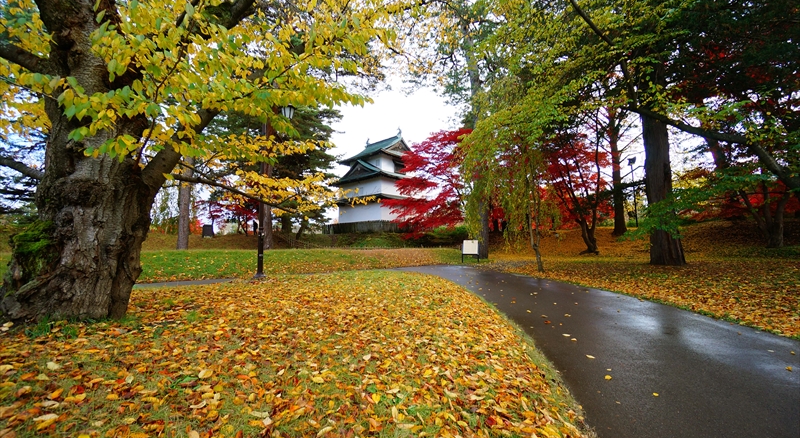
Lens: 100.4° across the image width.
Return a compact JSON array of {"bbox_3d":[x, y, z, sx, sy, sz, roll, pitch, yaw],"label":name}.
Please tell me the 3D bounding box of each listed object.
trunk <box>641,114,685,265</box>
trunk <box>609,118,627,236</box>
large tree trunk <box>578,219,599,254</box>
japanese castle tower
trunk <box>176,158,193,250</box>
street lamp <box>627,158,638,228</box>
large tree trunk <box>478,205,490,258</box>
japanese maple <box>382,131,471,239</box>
[{"bbox_3d":[10.018,-1.049,12.763,1.100,5.548,1.100,-4,-7,38],"label":"trunk"},{"bbox_3d":[13.635,-2.645,20.858,0.650,7.313,0.650,-4,-7,33],"label":"trunk"},{"bbox_3d":[8.923,0.839,15.793,0.750,1.581,0.600,0,-6,0],"label":"large tree trunk"},{"bbox_3d":[-2.509,-4.425,42.625,9.300,12.300,9.300,-5,-7,40],"label":"japanese castle tower"},{"bbox_3d":[-13.699,-0.935,21.192,0.620,5.848,0.620,4,-7,-33],"label":"trunk"},{"bbox_3d":[16.246,-1.775,23.284,0.450,4.985,0.450,-4,-7,35],"label":"street lamp"},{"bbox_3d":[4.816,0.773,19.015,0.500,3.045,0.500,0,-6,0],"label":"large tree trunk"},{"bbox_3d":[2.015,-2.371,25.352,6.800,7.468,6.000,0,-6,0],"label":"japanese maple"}]

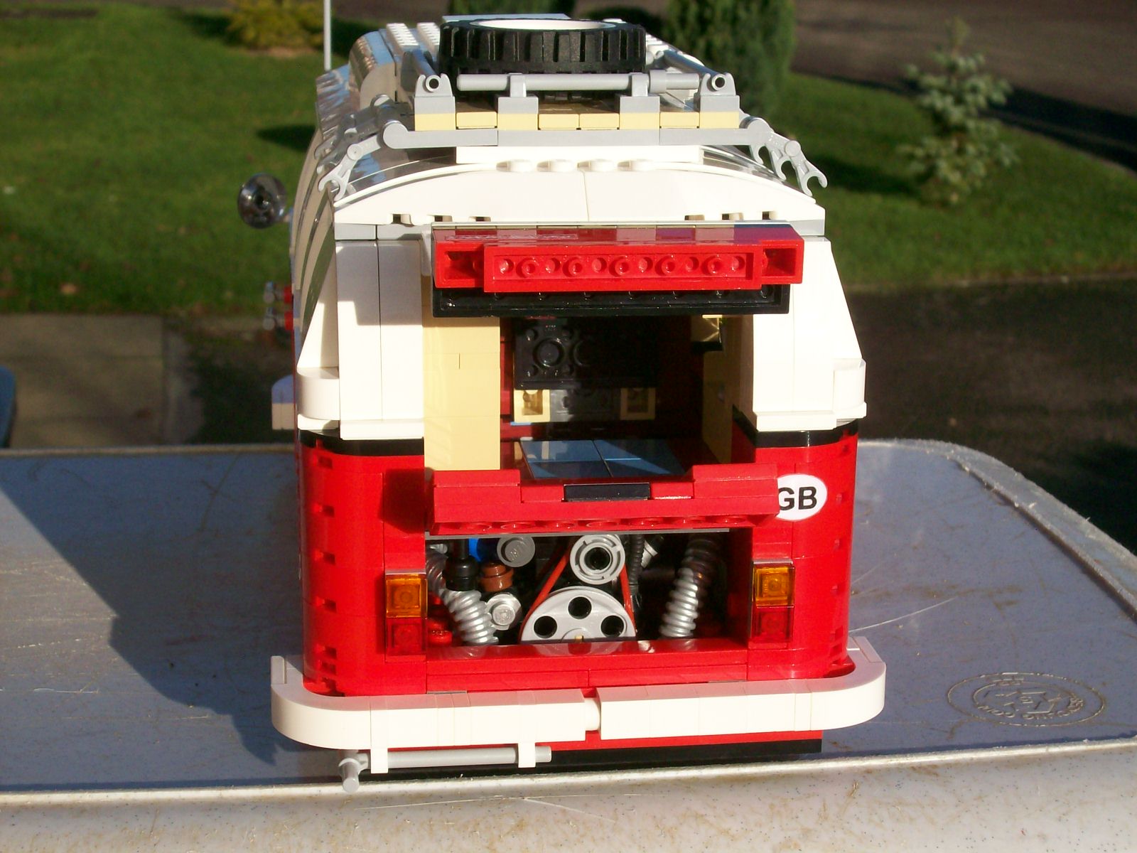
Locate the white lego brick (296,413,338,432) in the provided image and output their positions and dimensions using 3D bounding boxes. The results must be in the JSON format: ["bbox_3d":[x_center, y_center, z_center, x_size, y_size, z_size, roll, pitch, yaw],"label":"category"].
[{"bbox_3d":[-0.049,-0.002,0.448,0.008,0.003,0.009,-1,14,-7],"label":"white lego brick"}]

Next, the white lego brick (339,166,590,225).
[{"bbox_3d":[-0.021,-0.045,0.447,0.048,0.010,0.008,-1,14,-7],"label":"white lego brick"}]

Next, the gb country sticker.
[{"bbox_3d":[0.045,0.014,0.449,0.013,0.009,0.001,-1,15,-7],"label":"gb country sticker"}]

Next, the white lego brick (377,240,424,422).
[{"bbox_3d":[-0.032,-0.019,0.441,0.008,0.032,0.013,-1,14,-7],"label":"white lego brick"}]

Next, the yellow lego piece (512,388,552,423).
[{"bbox_3d":[-0.009,-0.006,0.517,0.008,0.008,0.009,-1,14,-7],"label":"yellow lego piece"}]

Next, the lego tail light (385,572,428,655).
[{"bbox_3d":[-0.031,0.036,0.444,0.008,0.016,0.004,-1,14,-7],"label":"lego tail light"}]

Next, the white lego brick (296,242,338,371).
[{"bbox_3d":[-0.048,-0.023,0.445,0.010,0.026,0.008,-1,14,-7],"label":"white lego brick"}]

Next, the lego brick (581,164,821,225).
[{"bbox_3d":[0.026,-0.047,0.452,0.048,0.011,0.008,-1,15,-7],"label":"lego brick"}]

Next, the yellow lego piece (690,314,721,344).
[{"bbox_3d":[0.032,-0.024,0.536,0.008,0.008,0.008,-1,14,-7],"label":"yellow lego piece"}]

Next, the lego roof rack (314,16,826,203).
[{"bbox_3d":[-0.002,-0.069,0.482,0.101,0.032,0.067,-1,14,-7],"label":"lego roof rack"}]

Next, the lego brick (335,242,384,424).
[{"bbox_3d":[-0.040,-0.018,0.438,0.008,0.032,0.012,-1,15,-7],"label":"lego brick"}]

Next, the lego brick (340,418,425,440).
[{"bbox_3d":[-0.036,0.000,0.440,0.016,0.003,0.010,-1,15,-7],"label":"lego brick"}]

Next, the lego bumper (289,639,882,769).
[{"bbox_3d":[0.003,0.056,0.463,0.124,0.013,0.032,-1,15,-7],"label":"lego bumper"}]

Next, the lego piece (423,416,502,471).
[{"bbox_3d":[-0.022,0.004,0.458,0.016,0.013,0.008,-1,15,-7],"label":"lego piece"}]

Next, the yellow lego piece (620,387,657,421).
[{"bbox_3d":[0.015,-0.007,0.511,0.008,0.009,0.008,-1,15,-7],"label":"yellow lego piece"}]

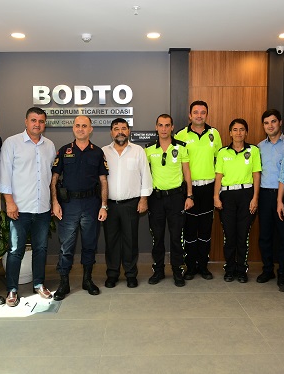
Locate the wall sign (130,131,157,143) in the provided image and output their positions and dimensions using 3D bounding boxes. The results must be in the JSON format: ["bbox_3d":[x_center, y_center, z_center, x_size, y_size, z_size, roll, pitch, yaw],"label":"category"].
[{"bbox_3d":[0.038,-0.595,4.441,0.330,0.122,0.018,0,5,-1],"label":"wall sign"}]

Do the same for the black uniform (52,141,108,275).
[{"bbox_3d":[-0.614,0.202,3.652,0.540,1.310,0.300,-1,5,-11],"label":"black uniform"}]

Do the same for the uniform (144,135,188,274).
[{"bbox_3d":[0.268,0.214,3.858,0.480,1.420,0.280,0,5,7],"label":"uniform"}]

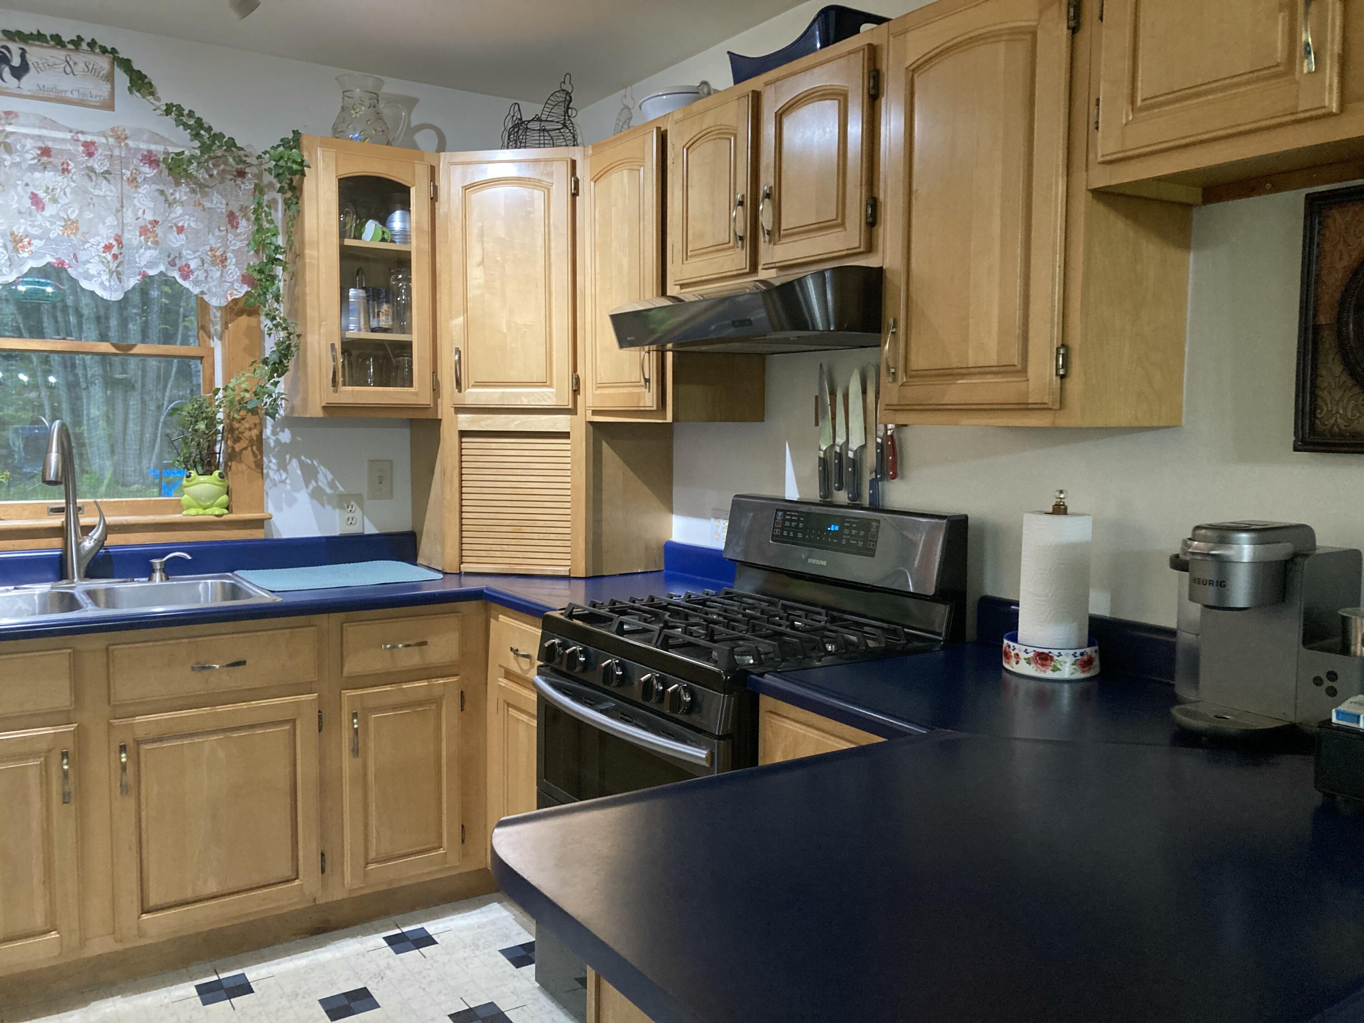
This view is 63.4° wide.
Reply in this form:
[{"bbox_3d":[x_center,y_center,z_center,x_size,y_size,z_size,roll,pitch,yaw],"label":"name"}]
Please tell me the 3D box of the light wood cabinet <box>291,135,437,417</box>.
[{"bbox_3d":[-0.944,-0.656,3.239,0.378,0.761,0.325,-3,6,-33],"label":"light wood cabinet"}]

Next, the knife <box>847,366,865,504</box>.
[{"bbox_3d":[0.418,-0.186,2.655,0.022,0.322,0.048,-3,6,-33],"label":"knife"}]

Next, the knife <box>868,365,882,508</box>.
[{"bbox_3d":[0.451,-0.157,2.594,0.023,0.381,0.043,-3,6,-33],"label":"knife"}]

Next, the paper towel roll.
[{"bbox_3d":[0.702,0.145,2.082,0.123,0.281,0.123,0,5,0],"label":"paper towel roll"}]

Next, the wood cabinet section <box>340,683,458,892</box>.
[{"bbox_3d":[-0.751,0.724,2.975,0.320,0.527,0.024,-3,6,-33],"label":"wood cabinet section"}]

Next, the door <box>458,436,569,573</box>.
[{"bbox_3d":[-0.498,-0.025,3.286,0.342,0.423,0.022,1,5,12],"label":"door"}]

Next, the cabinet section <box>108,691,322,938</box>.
[{"bbox_3d":[-1.282,0.721,2.936,0.473,0.534,0.560,-3,6,-33],"label":"cabinet section"}]

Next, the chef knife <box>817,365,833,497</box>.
[{"bbox_3d":[0.359,-0.198,2.729,0.023,0.336,0.050,-3,6,-33],"label":"chef knife"}]

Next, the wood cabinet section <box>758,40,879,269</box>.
[{"bbox_3d":[0.402,-0.734,2.391,0.314,0.396,0.334,-3,6,-33],"label":"wood cabinet section"}]

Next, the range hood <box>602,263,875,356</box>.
[{"bbox_3d":[0.214,-0.448,2.489,0.532,0.138,0.760,-3,6,-33],"label":"range hood"}]

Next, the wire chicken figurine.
[{"bbox_3d":[-0.428,-1.179,3.321,0.207,0.245,0.143,2,5,18],"label":"wire chicken figurine"}]

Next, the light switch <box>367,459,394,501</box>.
[{"bbox_3d":[-0.957,-0.100,3.504,0.075,0.121,0.014,-3,6,-33],"label":"light switch"}]

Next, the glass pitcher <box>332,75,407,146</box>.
[{"bbox_3d":[-0.908,-1.145,3.210,0.222,0.212,0.170,-3,6,-33],"label":"glass pitcher"}]

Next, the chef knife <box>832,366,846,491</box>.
[{"bbox_3d":[0.390,-0.182,2.684,0.023,0.274,0.042,-3,6,-33],"label":"chef knife"}]

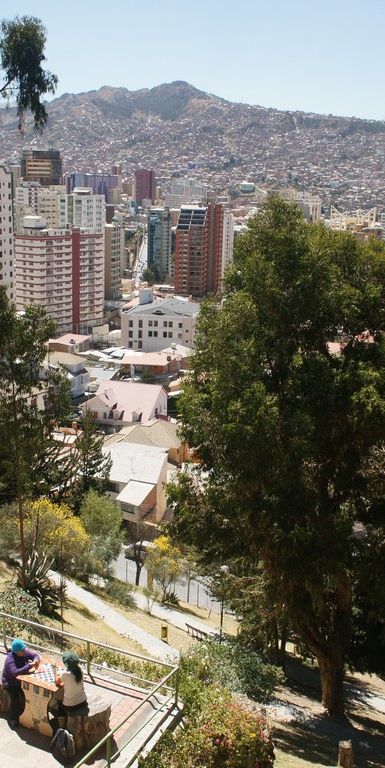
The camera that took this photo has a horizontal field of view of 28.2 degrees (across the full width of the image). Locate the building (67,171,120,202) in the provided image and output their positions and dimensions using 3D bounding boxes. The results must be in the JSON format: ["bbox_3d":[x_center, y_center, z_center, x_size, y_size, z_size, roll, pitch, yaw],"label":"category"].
[{"bbox_3d":[-77.591,-131.594,593.792,41.000,59.500,13.000,-8,17,-36],"label":"building"}]

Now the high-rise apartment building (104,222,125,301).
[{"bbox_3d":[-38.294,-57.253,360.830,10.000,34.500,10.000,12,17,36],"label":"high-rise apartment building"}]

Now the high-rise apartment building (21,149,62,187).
[{"bbox_3d":[-105.152,-124.540,538.988,27.000,77.500,13.000,9,15,29],"label":"high-rise apartment building"}]

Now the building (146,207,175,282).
[{"bbox_3d":[-22.520,-100.385,545.836,13.000,47.500,13.000,11,16,34],"label":"building"}]

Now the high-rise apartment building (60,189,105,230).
[{"bbox_3d":[-49.351,-60.964,344.729,13.200,51.500,15.400,11,16,34],"label":"high-rise apartment building"}]

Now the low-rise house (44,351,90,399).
[{"bbox_3d":[-30.183,-2.432,187.161,8.000,10.000,6.800,8,15,23],"label":"low-rise house"}]

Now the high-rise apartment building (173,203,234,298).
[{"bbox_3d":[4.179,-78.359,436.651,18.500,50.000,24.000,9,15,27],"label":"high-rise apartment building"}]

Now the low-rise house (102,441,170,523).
[{"bbox_3d":[-9.224,15.521,120.779,9.300,7.200,15.000,3,13,5],"label":"low-rise house"}]

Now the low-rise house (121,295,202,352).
[{"bbox_3d":[-9.529,-19.340,248.926,22.300,14.500,24.000,3,13,5],"label":"low-rise house"}]

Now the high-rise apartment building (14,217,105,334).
[{"bbox_3d":[-51.701,-43.952,304.377,12.000,44.000,34.000,13,17,39],"label":"high-rise apartment building"}]

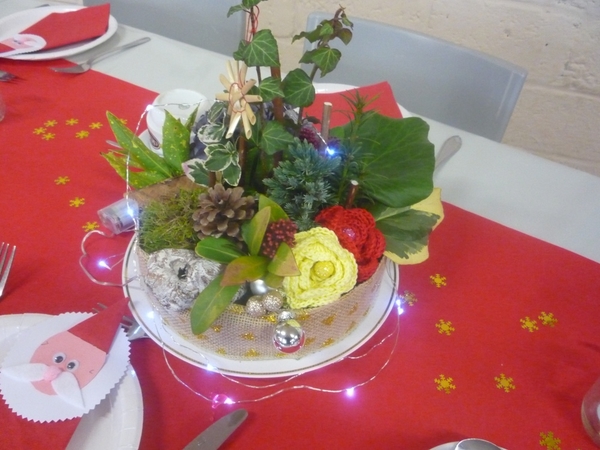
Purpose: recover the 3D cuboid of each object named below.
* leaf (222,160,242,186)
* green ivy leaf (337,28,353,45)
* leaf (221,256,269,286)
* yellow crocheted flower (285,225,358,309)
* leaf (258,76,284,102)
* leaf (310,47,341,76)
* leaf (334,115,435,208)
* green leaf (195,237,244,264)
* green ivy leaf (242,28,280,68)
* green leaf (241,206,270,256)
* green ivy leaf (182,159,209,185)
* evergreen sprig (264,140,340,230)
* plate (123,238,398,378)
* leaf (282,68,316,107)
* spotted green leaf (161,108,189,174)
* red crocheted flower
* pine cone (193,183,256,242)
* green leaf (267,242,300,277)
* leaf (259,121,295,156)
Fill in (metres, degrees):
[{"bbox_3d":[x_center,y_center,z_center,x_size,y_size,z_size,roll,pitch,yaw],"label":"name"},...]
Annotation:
[{"bbox_3d":[-0.060,-0.045,0.459,0.018,0.024,0.008,7,9,4],"label":"leaf"},{"bbox_3d":[0.036,-0.151,0.418,0.013,0.013,0.006,-3,18,-4],"label":"green ivy leaf"},{"bbox_3d":[-0.048,0.038,0.440,0.045,0.011,0.024,-27,82,-11],"label":"leaf"},{"bbox_3d":[0.017,0.036,0.436,0.064,0.030,0.067,-2,88,-6],"label":"yellow crocheted flower"},{"bbox_3d":[-0.023,-0.111,0.428,0.023,0.024,0.008,3,14,0],"label":"leaf"},{"bbox_3d":[0.021,-0.132,0.419,0.029,0.026,0.008,4,9,0],"label":"leaf"},{"bbox_3d":[0.084,-0.063,0.509,0.102,0.098,0.020,0,9,-4],"label":"leaf"},{"bbox_3d":[-0.068,0.021,0.453,0.047,0.010,0.022,14,72,-1],"label":"green leaf"},{"bbox_3d":[-0.031,-0.145,0.426,0.030,0.031,0.009,-3,13,-8],"label":"green ivy leaf"},{"bbox_3d":[-0.035,0.005,0.428,0.020,0.043,0.010,29,10,9],"label":"green leaf"},{"bbox_3d":[-0.099,-0.052,0.502,0.032,0.009,0.023,33,91,-4],"label":"green ivy leaf"},{"bbox_3d":[0.002,-0.036,0.470,0.068,0.080,0.052,3,44,0],"label":"evergreen sprig"},{"bbox_3d":[-0.037,0.039,0.546,0.280,0.025,0.280,2,44,-2],"label":"plate"},{"bbox_3d":[-0.002,-0.117,0.446,0.028,0.030,0.009,-20,10,18],"label":"leaf"},{"bbox_3d":[-0.120,-0.080,0.506,0.028,0.067,0.010,-15,24,-19],"label":"spotted green leaf"},{"bbox_3d":[0.047,0.018,0.486,0.066,0.036,0.068,5,75,0],"label":"red crocheted flower"},{"bbox_3d":[-0.070,-0.012,0.482,0.057,0.051,0.057,-3,68,-8],"label":"pine cone"},{"bbox_3d":[-0.011,0.031,0.444,0.029,0.012,0.029,18,82,-3],"label":"green leaf"},{"bbox_3d":[-0.021,-0.080,0.475,0.034,0.033,0.009,14,0,-11],"label":"leaf"}]

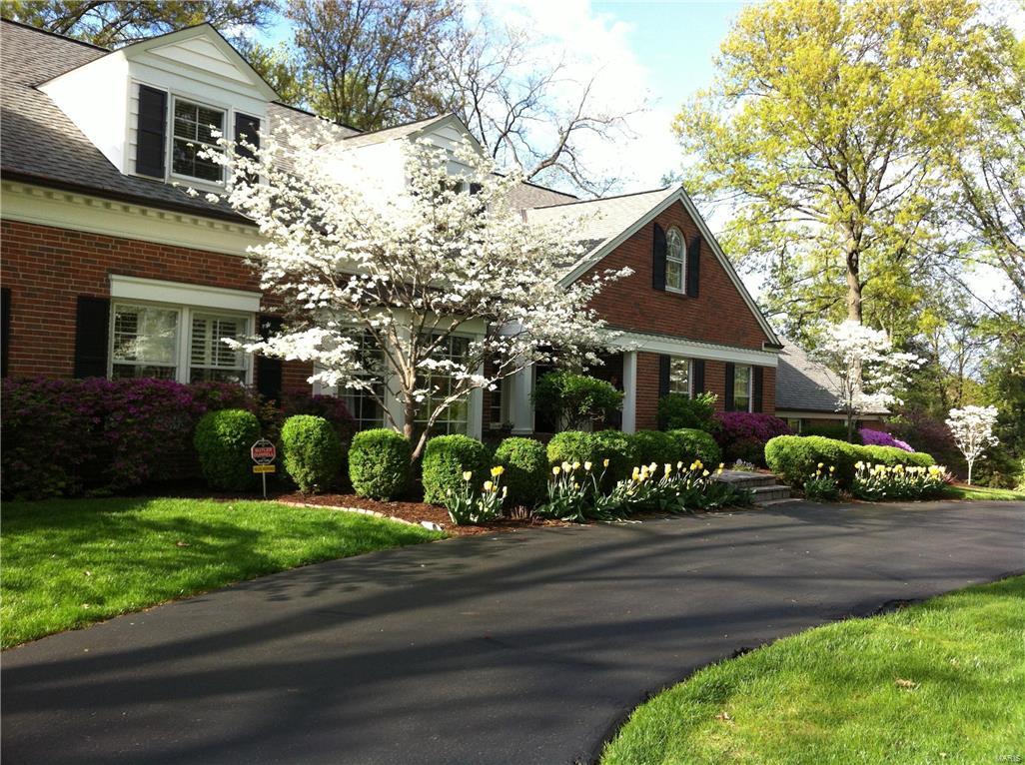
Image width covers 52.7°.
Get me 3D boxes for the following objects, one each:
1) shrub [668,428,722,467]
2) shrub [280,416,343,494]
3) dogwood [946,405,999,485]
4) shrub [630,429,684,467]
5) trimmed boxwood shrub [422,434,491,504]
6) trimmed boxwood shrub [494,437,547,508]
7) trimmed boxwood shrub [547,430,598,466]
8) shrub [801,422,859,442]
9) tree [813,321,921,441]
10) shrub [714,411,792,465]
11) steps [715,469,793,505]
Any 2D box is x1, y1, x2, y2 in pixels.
[{"bbox_3d":[2.449,1.053,13.900,0.740,0.884,0.740,1,-1,10],"label":"shrub"},{"bbox_3d":[-2.362,0.833,12.200,0.750,0.924,0.750,2,-1,-11],"label":"shrub"},{"bbox_3d":[9.115,1.259,20.500,1.070,1.588,1.070,1,-2,24],"label":"dogwood"},{"bbox_3d":[1.856,1.047,13.300,0.700,0.875,0.700,1,-1,8],"label":"shrub"},{"bbox_3d":[-0.638,0.978,11.700,0.770,0.792,0.770,1,-1,-3],"label":"trimmed boxwood shrub"},{"bbox_3d":[0.096,1.024,11.700,0.620,0.795,0.620,1,-1,1],"label":"trimmed boxwood shrub"},{"bbox_3d":[0.718,0.998,12.300,0.660,0.868,0.660,1,-1,3],"label":"trimmed boxwood shrub"},{"bbox_3d":[8.149,1.592,26.500,1.300,1.163,1.600,0,-2,40],"label":"shrub"},{"bbox_3d":[7.850,0.344,23.000,2.400,3.465,2.300,1,-2,19],"label":"tree"},{"bbox_3d":[4.830,1.160,20.800,1.500,1.136,1.800,0,-2,40],"label":"shrub"},{"bbox_3d":[3.281,1.536,14.950,1.100,0.310,1.550,0,-2,40],"label":"steps"}]

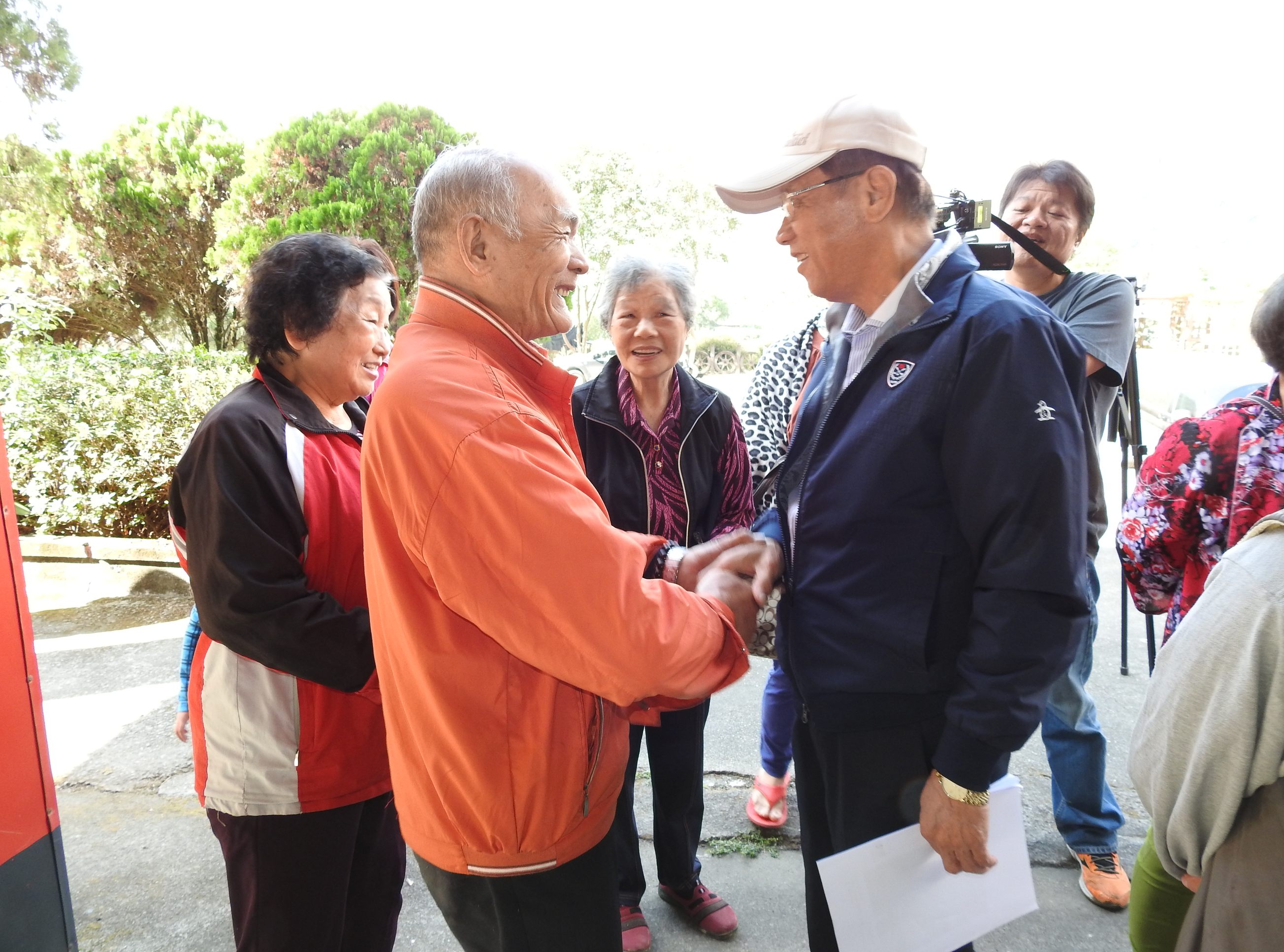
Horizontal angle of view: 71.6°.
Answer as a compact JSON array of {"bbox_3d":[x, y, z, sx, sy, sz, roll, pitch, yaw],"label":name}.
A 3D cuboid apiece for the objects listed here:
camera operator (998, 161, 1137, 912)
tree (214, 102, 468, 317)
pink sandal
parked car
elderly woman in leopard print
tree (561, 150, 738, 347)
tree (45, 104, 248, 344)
[{"bbox_3d":[0.840,0.176,1.950,0.540,1.680,0.450,6,12,28],"label":"camera operator"},{"bbox_3d":[-2.489,-1.699,7.616,2.150,3.000,2.100,0,11,0],"label":"tree"},{"bbox_3d":[0.348,0.879,2.422,0.093,0.070,0.235,2,11,12],"label":"pink sandal"},{"bbox_3d":[-0.532,-3.377,27.000,4.350,1.480,1.700,-3,11,-15],"label":"parked car"},{"bbox_3d":[0.465,0.104,2.322,0.480,1.600,0.350,1,11,6],"label":"elderly woman in leopard print"},{"bbox_3d":[0.249,-7.063,29.500,5.900,7.600,5.400,0,11,0],"label":"tree"},{"bbox_3d":[-4.020,-1.631,7.527,1.850,2.900,1.850,0,11,0],"label":"tree"}]

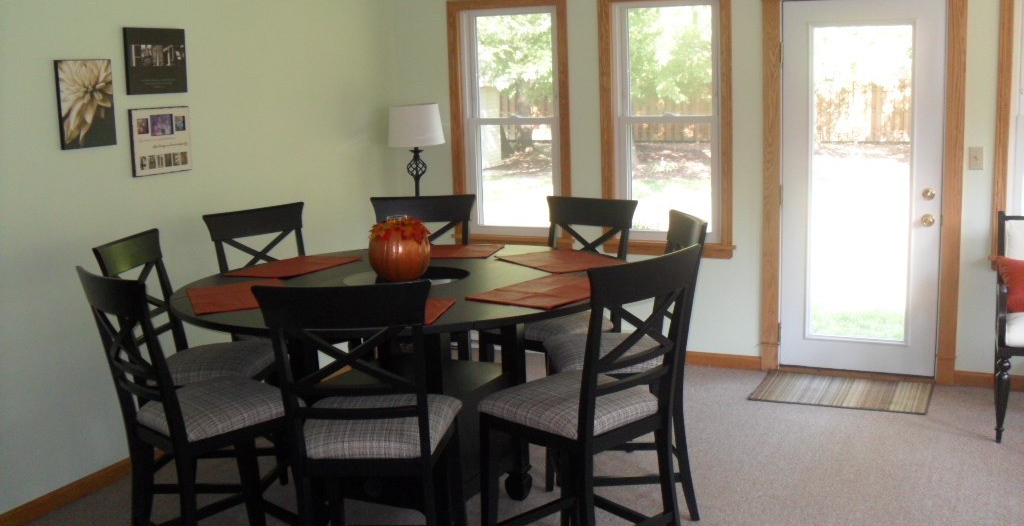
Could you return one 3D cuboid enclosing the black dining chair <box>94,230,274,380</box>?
[{"bbox_3d":[-1.240,0.435,4.118,0.605,1.115,0.505,-1,10,7],"label":"black dining chair"}]

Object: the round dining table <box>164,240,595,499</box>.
[{"bbox_3d":[-0.376,0.514,3.931,1.740,0.914,1.740,-2,9,0],"label":"round dining table"}]

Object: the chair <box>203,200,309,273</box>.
[{"bbox_3d":[-1.006,0.327,4.716,0.505,1.115,0.605,-10,12,-40],"label":"chair"}]

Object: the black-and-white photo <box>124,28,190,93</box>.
[{"bbox_3d":[-1.595,-0.906,4.651,0.025,0.284,0.357,2,10,24],"label":"black-and-white photo"}]

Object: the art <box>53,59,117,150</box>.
[{"bbox_3d":[-1.763,-0.657,4.295,0.025,0.357,0.277,2,10,24],"label":"art"}]

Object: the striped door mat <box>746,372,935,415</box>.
[{"bbox_3d":[1.740,0.668,5.431,0.885,0.012,0.615,3,10,25],"label":"striped door mat"}]

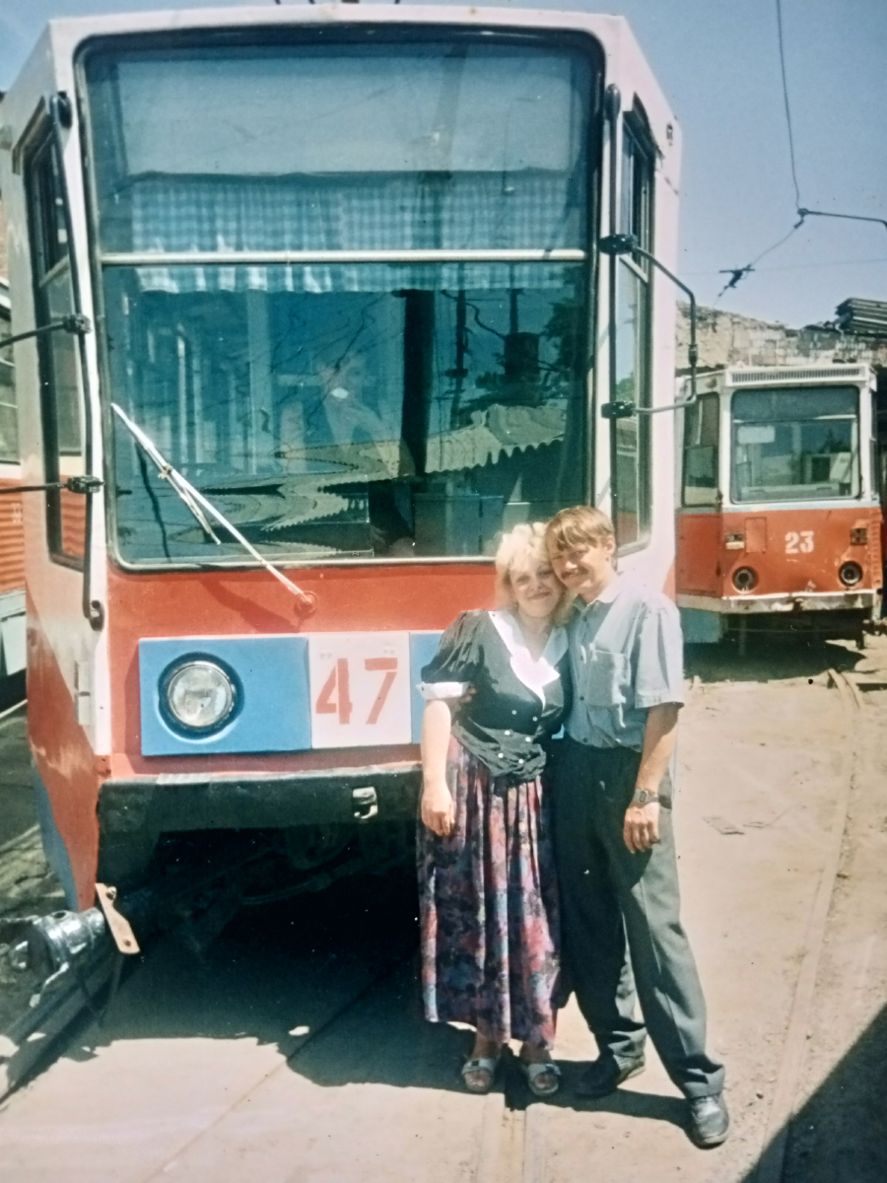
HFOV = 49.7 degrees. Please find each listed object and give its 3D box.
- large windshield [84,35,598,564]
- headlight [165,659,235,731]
[{"bbox_3d":[-0.285,-0.856,2.880,1.500,1.560,0.070,-1,7,-3],"label":"large windshield"},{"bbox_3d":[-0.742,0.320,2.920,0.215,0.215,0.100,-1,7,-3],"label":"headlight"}]

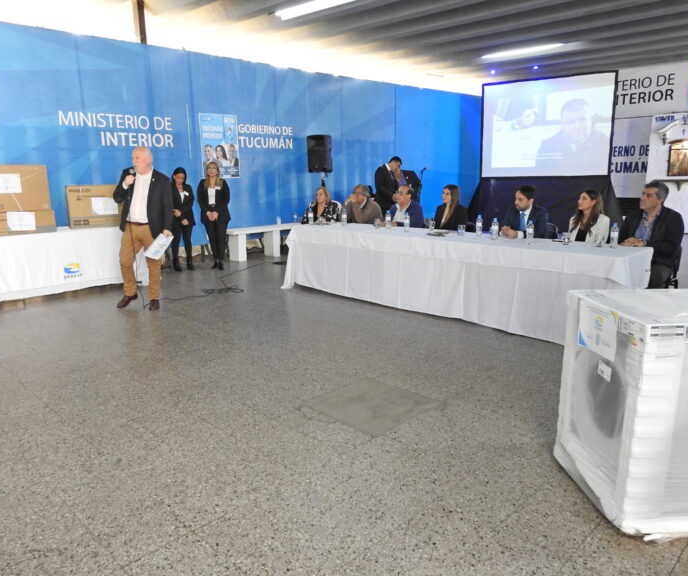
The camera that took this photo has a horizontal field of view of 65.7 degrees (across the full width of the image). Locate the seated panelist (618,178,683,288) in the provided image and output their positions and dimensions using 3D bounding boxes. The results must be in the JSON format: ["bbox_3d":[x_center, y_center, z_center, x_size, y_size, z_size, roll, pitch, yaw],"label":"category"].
[{"bbox_3d":[2.803,-0.328,5.056,0.740,1.350,0.580,-9,15,-31],"label":"seated panelist"}]

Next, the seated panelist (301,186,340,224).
[{"bbox_3d":[-0.359,-0.828,7.718,0.540,1.260,0.700,6,14,27],"label":"seated panelist"}]

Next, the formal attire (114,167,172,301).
[{"bbox_3d":[-2.259,-0.580,6.031,0.610,1.490,0.420,0,13,5],"label":"formal attire"}]

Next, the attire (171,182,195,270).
[{"bbox_3d":[-2.495,-0.967,8.260,0.440,1.300,0.300,-3,13,-10],"label":"attire"}]

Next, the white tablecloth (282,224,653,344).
[{"bbox_3d":[0.970,-0.208,5.952,4.150,0.780,0.950,10,17,40],"label":"white tablecloth"}]

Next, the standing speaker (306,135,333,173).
[{"bbox_3d":[-0.394,-2.207,8.779,0.380,0.610,0.350,4,13,19],"label":"standing speaker"}]

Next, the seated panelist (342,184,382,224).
[{"bbox_3d":[0.177,-0.819,7.596,0.560,1.280,0.720,10,17,41],"label":"seated panelist"}]

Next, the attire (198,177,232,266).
[{"bbox_3d":[-2.016,-1.019,8.301,0.520,1.330,0.320,-3,13,-8],"label":"attire"}]

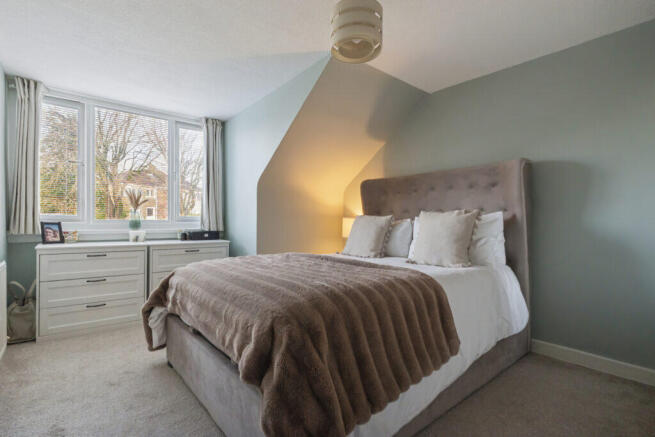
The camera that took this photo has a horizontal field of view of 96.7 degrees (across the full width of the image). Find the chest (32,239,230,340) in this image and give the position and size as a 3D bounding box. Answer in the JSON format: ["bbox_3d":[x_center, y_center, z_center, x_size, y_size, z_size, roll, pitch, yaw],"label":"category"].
[{"bbox_3d":[-1.897,0.630,3.037,1.590,0.772,0.470,1,0,-40],"label":"chest"}]

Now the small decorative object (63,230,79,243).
[{"bbox_3d":[-2.429,0.184,2.755,0.120,0.106,0.080,1,0,-40],"label":"small decorative object"}]

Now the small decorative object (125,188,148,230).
[{"bbox_3d":[-2.139,-0.097,3.269,0.220,0.460,0.180,1,0,-40],"label":"small decorative object"}]

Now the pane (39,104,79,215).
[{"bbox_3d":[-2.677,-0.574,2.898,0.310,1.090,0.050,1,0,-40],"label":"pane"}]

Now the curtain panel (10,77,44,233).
[{"bbox_3d":[-2.773,-0.568,2.693,0.230,1.420,0.100,1,0,-40],"label":"curtain panel"}]

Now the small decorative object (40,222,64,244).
[{"bbox_3d":[-2.491,0.141,2.650,0.070,0.192,0.145,1,0,35],"label":"small decorative object"}]

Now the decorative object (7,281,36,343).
[{"bbox_3d":[-2.559,0.763,2.443,0.220,0.480,0.190,1,0,-40],"label":"decorative object"}]

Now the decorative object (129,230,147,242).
[{"bbox_3d":[-1.973,0.188,3.020,0.140,0.115,0.110,1,0,-40],"label":"decorative object"}]

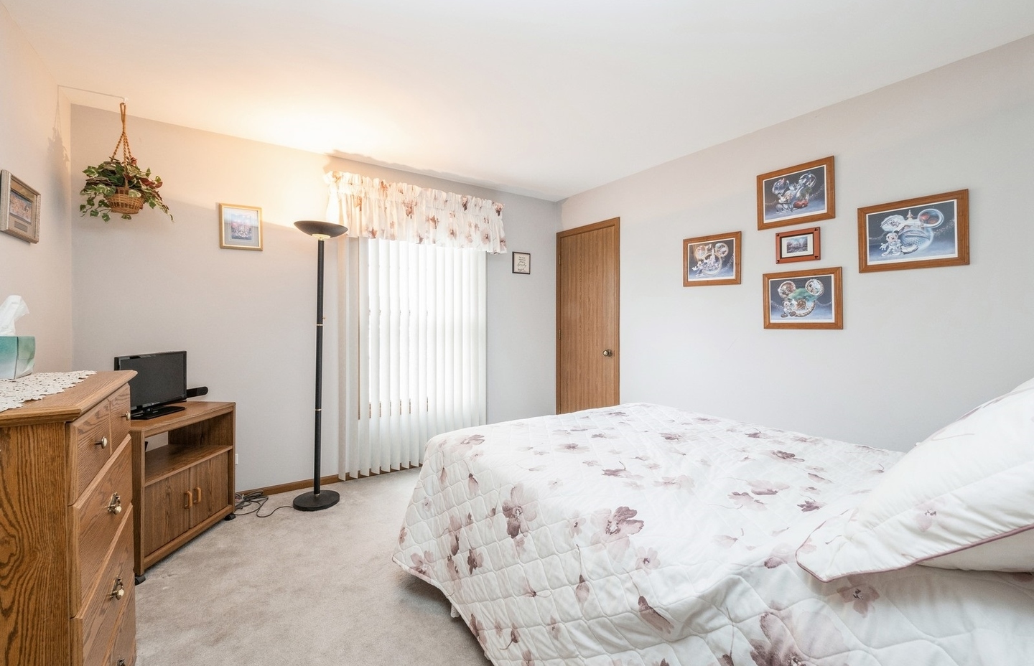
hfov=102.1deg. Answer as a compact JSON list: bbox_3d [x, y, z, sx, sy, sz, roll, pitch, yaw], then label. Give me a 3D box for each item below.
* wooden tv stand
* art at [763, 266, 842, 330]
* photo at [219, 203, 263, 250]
[{"bbox_3d":[-1.870,0.779,2.182,0.400,0.705,0.625,0,1,1],"label":"wooden tv stand"},{"bbox_3d":[1.700,-0.197,2.506,0.025,0.352,0.415,-1,1,-38],"label":"art"},{"bbox_3d":[-1.817,-0.693,2.761,0.234,0.290,0.022,-1,1,-33],"label":"photo"}]

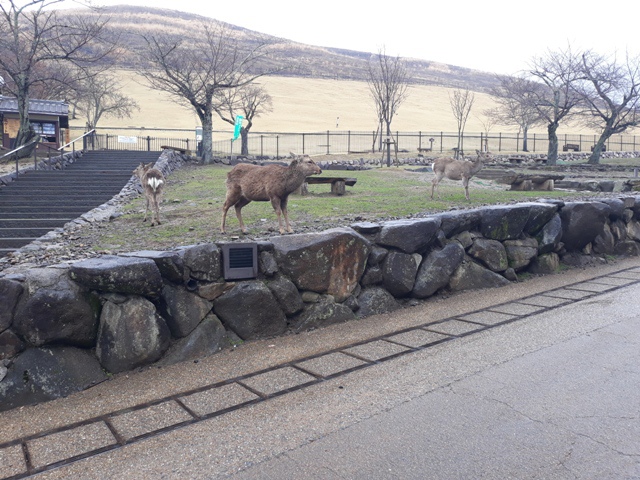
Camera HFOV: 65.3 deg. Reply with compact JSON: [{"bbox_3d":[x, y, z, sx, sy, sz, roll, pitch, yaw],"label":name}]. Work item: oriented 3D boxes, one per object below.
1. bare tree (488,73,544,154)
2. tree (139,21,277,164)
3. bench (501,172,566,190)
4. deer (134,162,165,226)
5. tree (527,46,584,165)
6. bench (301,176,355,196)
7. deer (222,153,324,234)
[{"bbox_3d":[15.586,-9.883,39.000,5.400,6.100,5.200,0,5,0],"label":"bare tree"},{"bbox_3d":[-5.409,-7.091,24.000,6.500,6.900,6.000,0,5,0],"label":"tree"},{"bbox_3d":[5.389,-1.451,12.600,1.500,0.420,0.500,0,5,0],"label":"bench"},{"bbox_3d":[-2.456,-0.673,7.150,0.380,0.910,1.020,-3,6,-29],"label":"deer"},{"bbox_3d":[12.791,-7.221,27.000,3.500,6.300,3.400,0,5,0],"label":"tree"},{"bbox_3d":[0.012,-1.265,11.800,1.700,0.430,0.450,0,5,0],"label":"bench"},{"bbox_3d":[-0.593,-0.565,6.100,1.220,0.970,0.360,0,5,-3],"label":"deer"}]

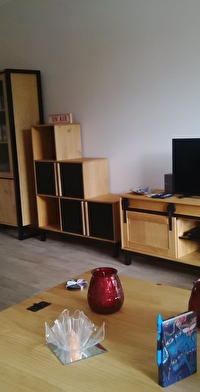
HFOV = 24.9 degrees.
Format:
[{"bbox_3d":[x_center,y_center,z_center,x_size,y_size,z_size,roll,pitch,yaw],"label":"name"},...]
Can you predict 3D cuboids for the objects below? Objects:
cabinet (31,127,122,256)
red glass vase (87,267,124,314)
[{"bbox_3d":[-0.156,-0.101,4.323,1.044,1.160,0.330,6,13,44],"label":"cabinet"},{"bbox_3d":[0.020,0.345,1.658,0.134,0.146,0.134,-3,9,0],"label":"red glass vase"}]

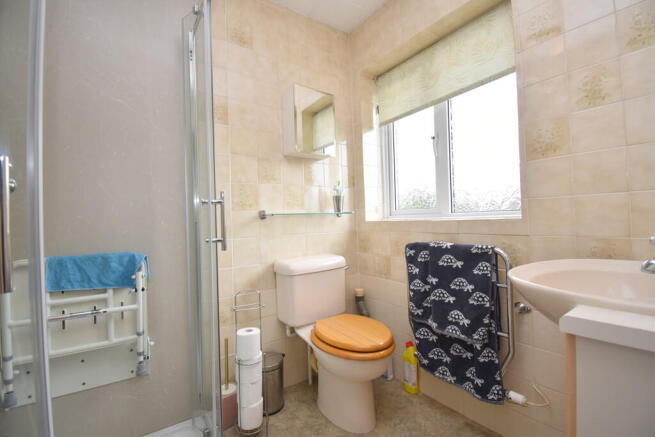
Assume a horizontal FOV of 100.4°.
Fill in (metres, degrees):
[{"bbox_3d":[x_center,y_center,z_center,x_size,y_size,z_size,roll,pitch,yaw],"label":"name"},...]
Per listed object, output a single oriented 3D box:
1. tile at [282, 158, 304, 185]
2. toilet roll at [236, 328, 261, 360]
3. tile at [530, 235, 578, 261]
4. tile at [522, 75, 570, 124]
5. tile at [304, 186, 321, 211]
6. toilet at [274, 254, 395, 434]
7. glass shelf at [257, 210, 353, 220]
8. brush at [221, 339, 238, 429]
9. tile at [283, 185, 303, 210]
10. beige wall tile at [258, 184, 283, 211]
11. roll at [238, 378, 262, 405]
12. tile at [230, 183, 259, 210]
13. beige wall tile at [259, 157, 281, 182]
[{"bbox_3d":[-0.214,-0.282,1.710,0.150,0.150,0.008,-1,-1,-37],"label":"tile"},{"bbox_3d":[-0.378,0.604,1.317,0.110,0.108,0.110,-1,-1,-37],"label":"toilet roll"},{"bbox_3d":[0.866,0.142,1.061,0.010,0.148,0.145,-1,-1,-37],"label":"tile"},{"bbox_3d":[0.849,-0.458,1.065,0.010,0.148,0.145,-1,-1,-37],"label":"tile"},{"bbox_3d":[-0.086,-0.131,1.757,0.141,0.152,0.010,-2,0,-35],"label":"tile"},{"bbox_3d":[0.057,0.625,1.458,0.430,0.780,0.675,-1,-1,-37],"label":"toilet"},{"bbox_3d":[-0.097,-0.029,1.710,0.620,0.045,0.128,-1,-1,-37],"label":"glass shelf"},{"bbox_3d":[-0.504,0.816,1.367,0.100,0.430,0.100,-1,-1,-37],"label":"brush"},{"bbox_3d":[-0.206,-0.124,1.670,0.148,0.148,0.010,-1,-1,-37],"label":"tile"},{"bbox_3d":[-0.326,-0.121,1.579,0.148,0.148,0.010,-1,-1,-37],"label":"beige wall tile"},{"bbox_3d":[-0.372,0.841,1.309,0.112,0.108,0.112,-1,-1,-37],"label":"roll"},{"bbox_3d":[-0.451,-0.117,1.497,0.152,0.152,0.010,-2,0,-35],"label":"tile"},{"bbox_3d":[-0.339,-0.276,1.616,0.150,0.150,0.008,-1,-1,-37],"label":"beige wall tile"}]

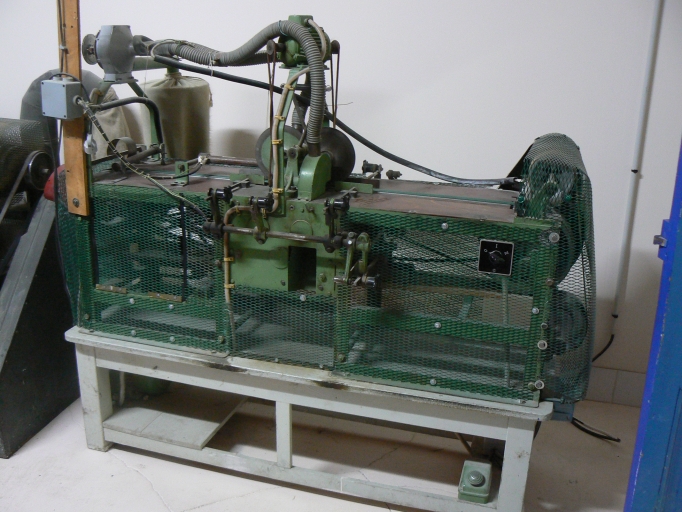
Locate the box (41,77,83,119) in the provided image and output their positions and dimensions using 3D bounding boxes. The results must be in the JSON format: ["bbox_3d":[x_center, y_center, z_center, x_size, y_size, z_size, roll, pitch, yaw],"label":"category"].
[{"bbox_3d":[-0.951,-0.540,2.425,0.108,0.128,0.075,7,16,17],"label":"box"}]

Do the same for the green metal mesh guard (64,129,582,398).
[{"bbox_3d":[-0.060,-0.071,2.660,1.925,0.785,0.680,7,16,17],"label":"green metal mesh guard"}]

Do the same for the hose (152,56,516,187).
[{"bbox_3d":[-0.079,-0.556,2.885,1.590,0.435,0.170,7,16,17],"label":"hose"}]

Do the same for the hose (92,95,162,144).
[{"bbox_3d":[-0.807,-0.513,2.776,0.220,0.230,0.620,7,16,17],"label":"hose"}]

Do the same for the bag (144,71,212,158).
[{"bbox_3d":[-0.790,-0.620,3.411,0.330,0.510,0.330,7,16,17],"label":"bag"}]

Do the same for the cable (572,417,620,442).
[{"bbox_3d":[1.104,0.747,3.075,0.075,0.050,0.250,-9,19,-36],"label":"cable"}]

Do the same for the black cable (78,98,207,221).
[{"bbox_3d":[-0.675,-0.326,2.400,0.490,0.380,0.100,7,16,17],"label":"black cable"}]

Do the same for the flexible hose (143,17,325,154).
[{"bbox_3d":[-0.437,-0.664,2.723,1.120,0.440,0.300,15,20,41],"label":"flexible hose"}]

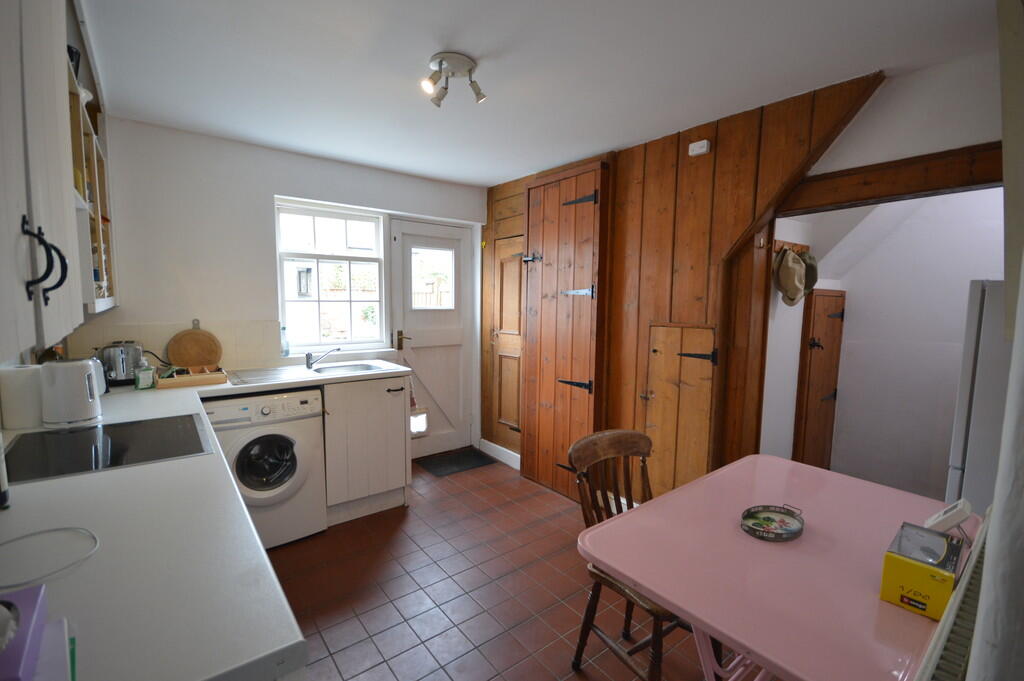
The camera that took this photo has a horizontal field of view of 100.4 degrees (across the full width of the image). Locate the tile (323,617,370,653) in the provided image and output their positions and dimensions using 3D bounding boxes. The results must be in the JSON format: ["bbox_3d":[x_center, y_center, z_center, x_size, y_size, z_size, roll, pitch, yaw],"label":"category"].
[{"bbox_3d":[-0.681,1.214,1.746,0.149,0.013,0.149,-3,6,-38],"label":"tile"}]

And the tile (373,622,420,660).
[{"bbox_3d":[-0.465,1.219,1.722,0.149,0.013,0.149,-3,6,-38],"label":"tile"}]

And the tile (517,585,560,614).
[{"bbox_3d":[0.119,1.200,1.973,0.150,0.012,0.150,-4,7,-39],"label":"tile"}]

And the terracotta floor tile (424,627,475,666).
[{"bbox_3d":[-0.247,1.215,1.689,0.150,0.012,0.150,-4,7,-39],"label":"terracotta floor tile"}]

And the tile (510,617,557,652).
[{"bbox_3d":[0.089,1.223,1.768,0.149,0.013,0.149,-3,6,-38],"label":"tile"}]

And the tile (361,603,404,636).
[{"bbox_3d":[-0.562,1.206,1.843,0.149,0.012,0.149,-3,6,-38],"label":"tile"}]

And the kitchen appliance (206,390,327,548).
[{"bbox_3d":[-1.521,0.710,2.591,0.595,0.850,0.570,-3,6,-37],"label":"kitchen appliance"}]

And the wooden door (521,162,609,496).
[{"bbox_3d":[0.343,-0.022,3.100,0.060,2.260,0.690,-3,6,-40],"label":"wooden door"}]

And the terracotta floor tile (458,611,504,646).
[{"bbox_3d":[-0.130,1.231,1.816,0.149,0.012,0.149,-3,7,-38],"label":"terracotta floor tile"}]

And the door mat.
[{"bbox_3d":[-0.458,1.050,3.688,0.605,0.011,0.385,-3,7,-36],"label":"door mat"}]

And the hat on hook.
[{"bbox_3d":[1.554,-0.349,2.330,0.260,0.310,0.120,-3,6,-36],"label":"hat on hook"}]

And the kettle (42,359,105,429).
[{"bbox_3d":[-1.545,0.180,1.520,0.150,0.222,0.200,1,5,8],"label":"kettle"}]

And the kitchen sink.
[{"bbox_3d":[-1.104,0.273,2.854,0.410,0.160,0.360,-3,6,-37],"label":"kitchen sink"}]

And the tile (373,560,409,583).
[{"bbox_3d":[-0.630,1.173,2.163,0.150,0.012,0.150,-4,7,-39],"label":"tile"}]

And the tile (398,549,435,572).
[{"bbox_3d":[-0.514,1.184,2.280,0.149,0.012,0.149,-3,7,-38],"label":"tile"}]

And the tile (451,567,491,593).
[{"bbox_3d":[-0.199,1.188,2.128,0.149,0.013,0.149,-3,6,-38],"label":"tile"}]

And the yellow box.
[{"bbox_3d":[0.934,0.516,0.967,0.218,0.106,0.106,-4,7,-40],"label":"yellow box"}]

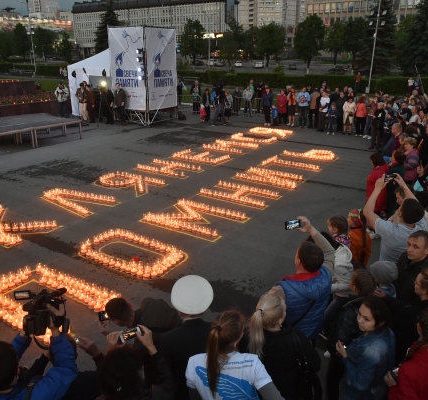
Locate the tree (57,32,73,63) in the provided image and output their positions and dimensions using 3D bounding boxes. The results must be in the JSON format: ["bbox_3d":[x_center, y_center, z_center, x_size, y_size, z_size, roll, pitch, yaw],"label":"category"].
[{"bbox_3d":[-48.552,-49.022,128.341,5.200,9.892,5.200,0,20,0],"label":"tree"}]

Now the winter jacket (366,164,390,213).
[{"bbox_3d":[2.603,-0.183,6.350,0.290,0.780,0.440,12,23,30],"label":"winter jacket"}]

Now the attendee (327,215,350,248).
[{"bbox_3d":[1.468,0.829,4.854,0.270,1.370,0.380,8,21,19],"label":"attendee"}]

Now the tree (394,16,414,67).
[{"bbox_3d":[46.482,-37.270,94.998,5.869,11.940,5.869,0,20,0],"label":"tree"}]

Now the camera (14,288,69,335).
[{"bbox_3d":[-0.930,0.605,2.150,0.250,0.200,0.310,1,5,2],"label":"camera"}]

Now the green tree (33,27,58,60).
[{"bbox_3d":[-55.984,-50.526,131.052,7.980,11.618,7.980,0,20,0],"label":"green tree"}]

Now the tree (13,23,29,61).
[{"bbox_3d":[-65.260,-51.852,132.821,5.400,12.994,5.400,0,20,0],"label":"tree"}]

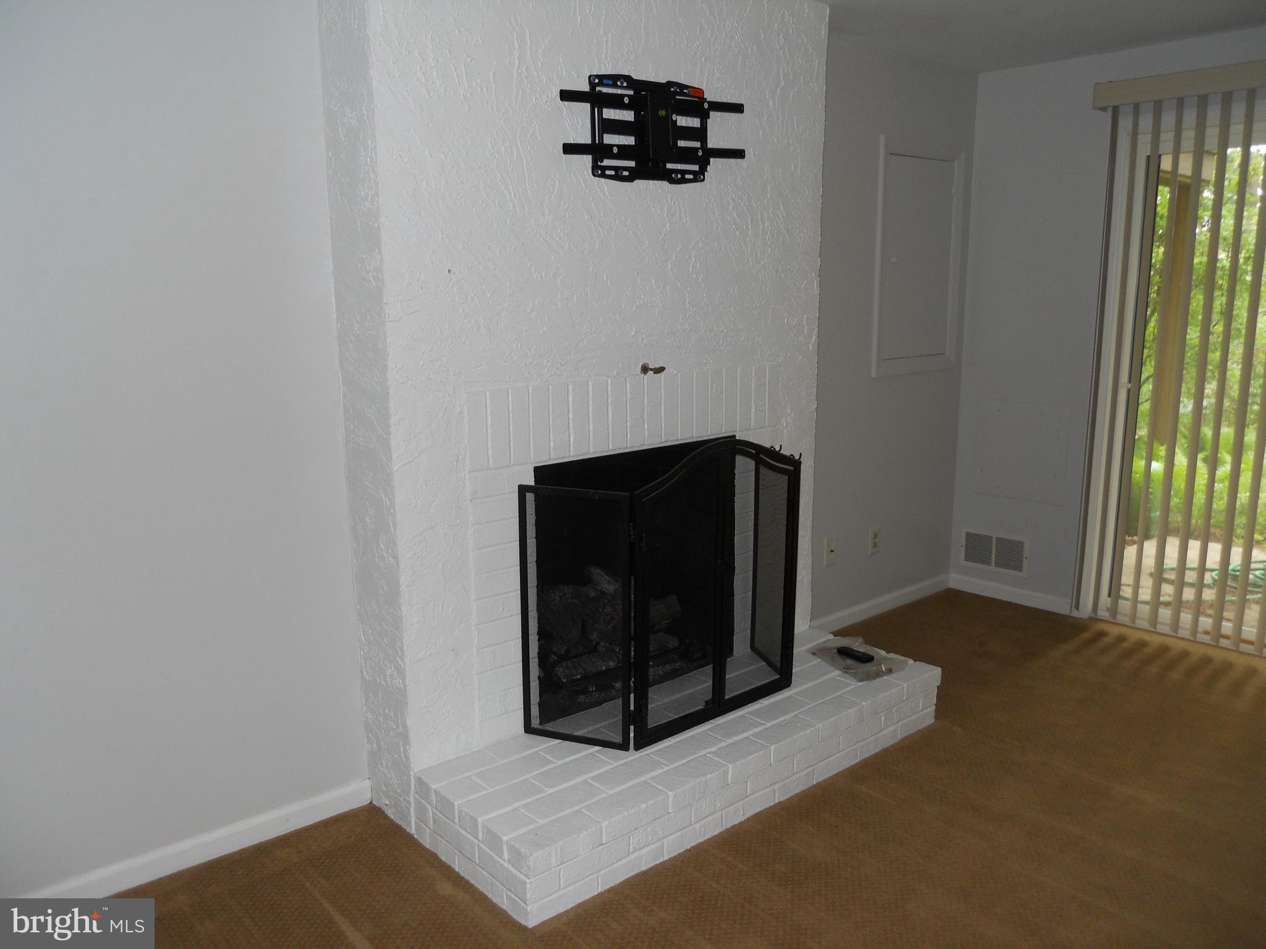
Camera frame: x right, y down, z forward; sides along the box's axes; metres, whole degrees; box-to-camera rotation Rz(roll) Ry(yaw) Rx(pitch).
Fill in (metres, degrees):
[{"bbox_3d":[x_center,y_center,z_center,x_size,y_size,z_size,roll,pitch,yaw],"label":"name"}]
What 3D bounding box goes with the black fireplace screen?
[{"bbox_3d":[0.150,0.283,2.981,0.959,0.805,0.307,-10,14,-40],"label":"black fireplace screen"}]

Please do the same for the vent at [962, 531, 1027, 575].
[{"bbox_3d":[1.589,0.342,4.504,0.017,0.162,0.309,-10,14,-40],"label":"vent"}]

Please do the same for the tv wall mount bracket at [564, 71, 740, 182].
[{"bbox_3d":[0.052,-0.938,2.785,0.665,0.265,0.090,-10,14,-40],"label":"tv wall mount bracket"}]

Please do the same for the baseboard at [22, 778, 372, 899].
[{"bbox_3d":[-1.049,0.922,2.530,0.870,0.075,0.015,-10,14,-40],"label":"baseboard"}]

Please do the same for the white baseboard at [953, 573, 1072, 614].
[{"bbox_3d":[1.648,0.523,4.485,0.015,0.073,0.568,-10,14,-40],"label":"white baseboard"}]

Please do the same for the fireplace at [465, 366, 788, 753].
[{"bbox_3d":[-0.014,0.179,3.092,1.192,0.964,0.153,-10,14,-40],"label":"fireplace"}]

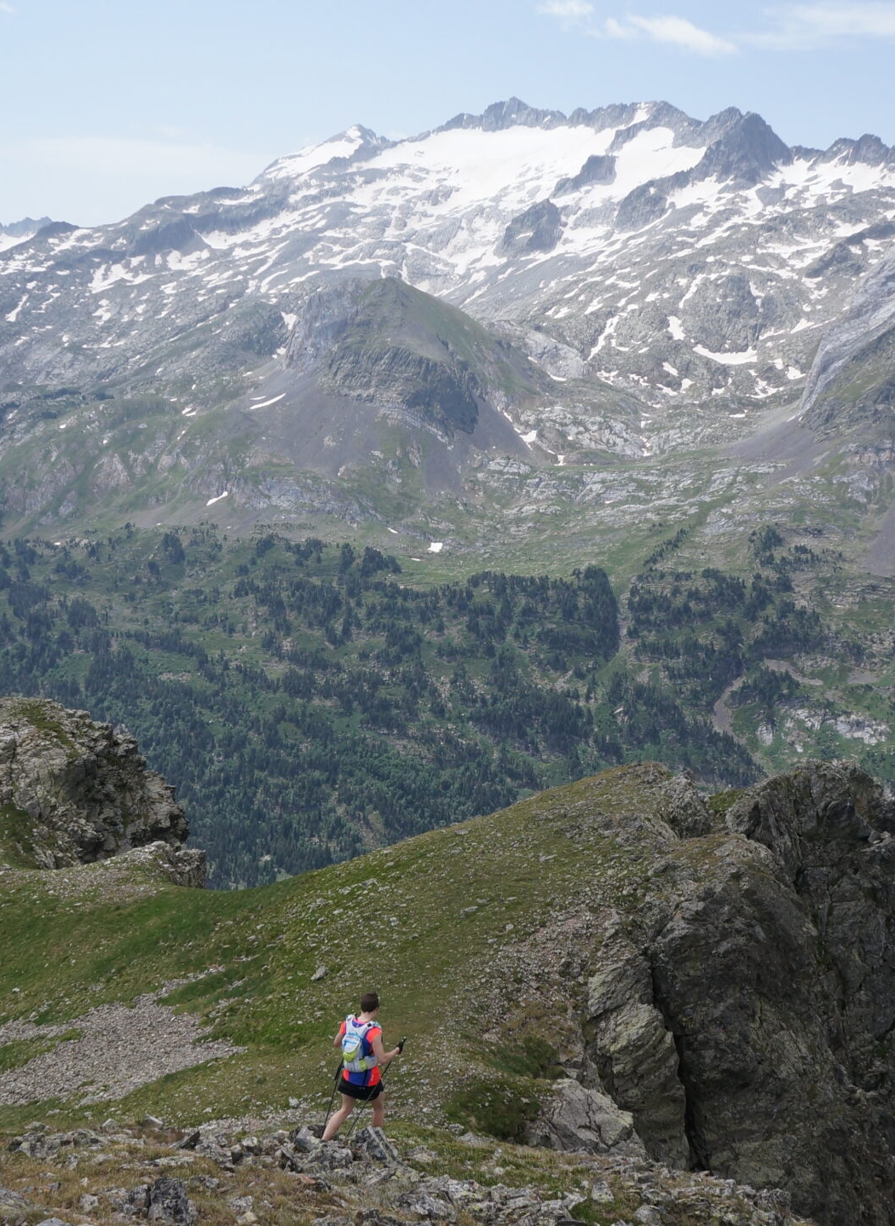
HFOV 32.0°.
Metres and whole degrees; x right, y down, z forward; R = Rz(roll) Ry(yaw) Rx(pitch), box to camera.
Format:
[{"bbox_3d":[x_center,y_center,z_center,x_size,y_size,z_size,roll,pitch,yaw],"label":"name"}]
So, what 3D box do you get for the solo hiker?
[{"bbox_3d":[-0.794,4.245,14.400,0.600,1.640,0.800,7,15,28],"label":"solo hiker"}]

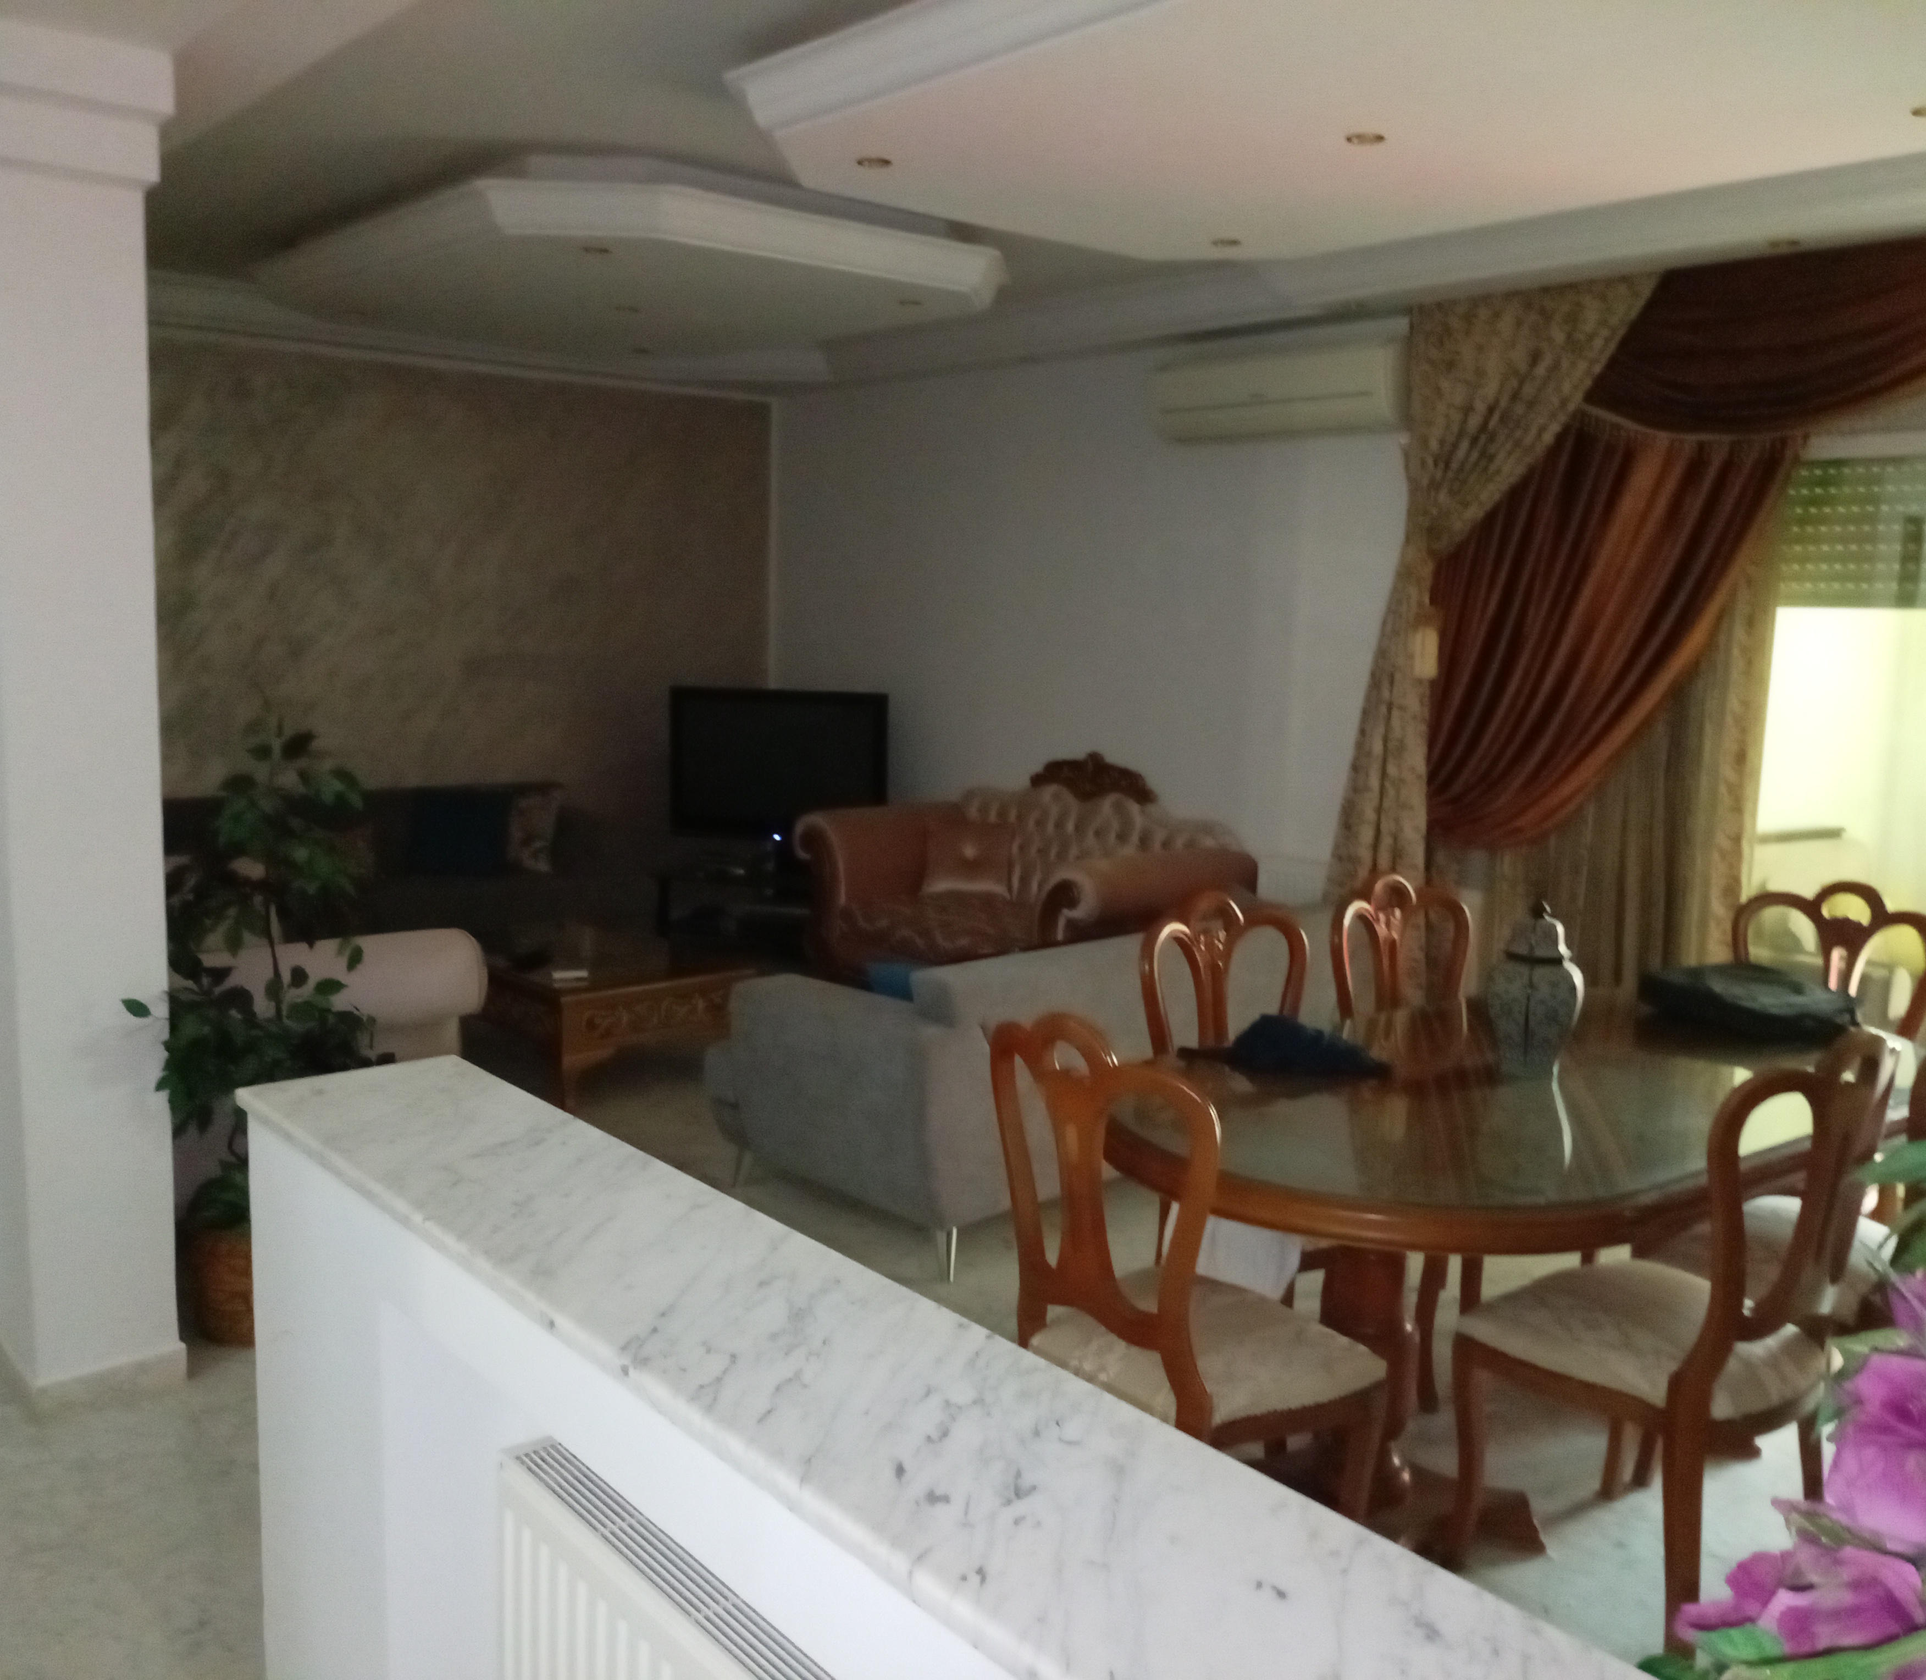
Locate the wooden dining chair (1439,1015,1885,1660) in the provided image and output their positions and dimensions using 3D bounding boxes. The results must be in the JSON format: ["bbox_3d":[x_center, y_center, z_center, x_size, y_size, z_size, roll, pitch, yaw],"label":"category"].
[{"bbox_3d":[1.220,0.787,2.784,0.493,1.060,0.556,-4,10,-33],"label":"wooden dining chair"}]

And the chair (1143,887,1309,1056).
[{"bbox_3d":[0.655,0.663,3.354,0.505,1.055,0.555,-4,10,-34],"label":"chair"}]

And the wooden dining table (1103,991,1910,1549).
[{"bbox_3d":[1.099,0.838,3.223,1.953,0.773,1.073,-5,11,-38],"label":"wooden dining table"}]

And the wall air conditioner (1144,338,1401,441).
[{"bbox_3d":[1.161,-1.613,5.873,0.210,0.298,1.054,-6,11,-41],"label":"wall air conditioner"}]

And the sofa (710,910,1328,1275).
[{"bbox_3d":[0.271,0.608,4.814,1.754,0.777,0.935,-5,11,-41],"label":"sofa"}]

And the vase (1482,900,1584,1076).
[{"bbox_3d":[1.147,0.282,3.218,0.197,0.330,0.197,-5,11,-38],"label":"vase"}]

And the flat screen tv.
[{"bbox_3d":[-0.866,-0.369,7.749,1.039,0.717,0.110,2,8,6],"label":"flat screen tv"}]

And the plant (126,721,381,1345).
[{"bbox_3d":[-1.593,0.425,3.610,0.543,1.369,0.543,-5,11,-41],"label":"plant"}]

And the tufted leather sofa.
[{"bbox_3d":[0.218,0.209,6.978,0.952,0.944,1.904,-5,11,-41],"label":"tufted leather sofa"}]

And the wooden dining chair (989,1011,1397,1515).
[{"bbox_3d":[0.322,0.762,2.621,0.555,1.055,0.505,-6,11,-41],"label":"wooden dining chair"}]

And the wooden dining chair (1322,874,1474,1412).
[{"bbox_3d":[1.134,0.654,3.687,0.493,1.060,0.556,-4,10,-34],"label":"wooden dining chair"}]

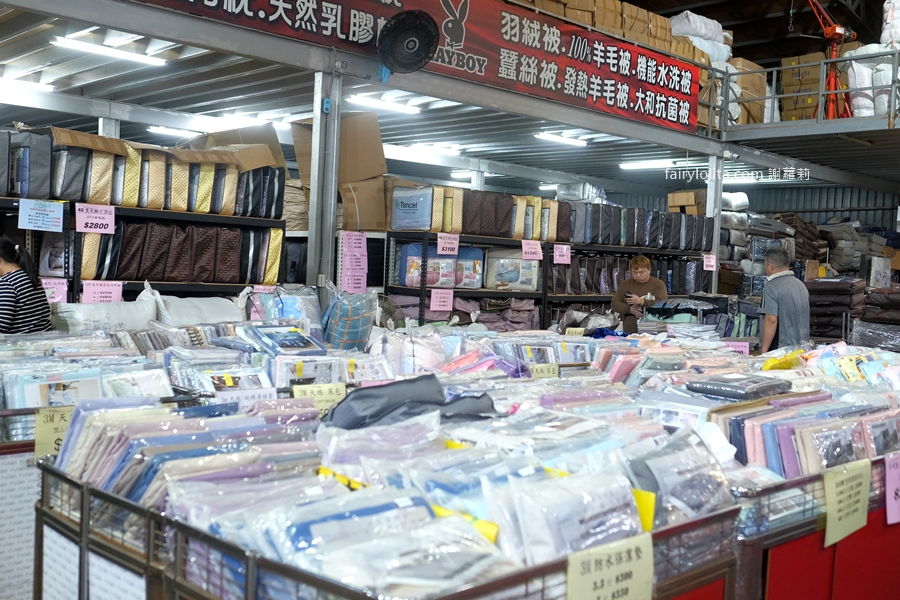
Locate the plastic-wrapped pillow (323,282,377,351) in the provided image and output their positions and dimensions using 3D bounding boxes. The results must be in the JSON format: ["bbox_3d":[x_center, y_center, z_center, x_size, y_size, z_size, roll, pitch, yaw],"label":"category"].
[{"bbox_3d":[-0.655,0.127,5.700,0.340,0.430,0.240,2,3,-12],"label":"plastic-wrapped pillow"}]

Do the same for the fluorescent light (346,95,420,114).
[{"bbox_3d":[-0.821,-2.407,10.800,1.180,0.080,0.120,0,3,-42],"label":"fluorescent light"}]

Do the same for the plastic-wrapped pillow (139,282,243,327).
[{"bbox_3d":[-1.824,0.102,6.150,0.630,0.280,0.360,0,3,-42],"label":"plastic-wrapped pillow"}]

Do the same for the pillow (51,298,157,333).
[{"bbox_3d":[-2.284,0.141,5.750,0.630,0.280,0.360,0,3,-42],"label":"pillow"}]

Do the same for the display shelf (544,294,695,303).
[{"bbox_3d":[1.985,-0.035,10.813,3.000,0.080,0.560,0,3,-42],"label":"display shelf"}]

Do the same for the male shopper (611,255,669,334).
[{"bbox_3d":[1.724,0.347,8.133,0.520,1.520,0.420,3,3,12],"label":"male shopper"}]

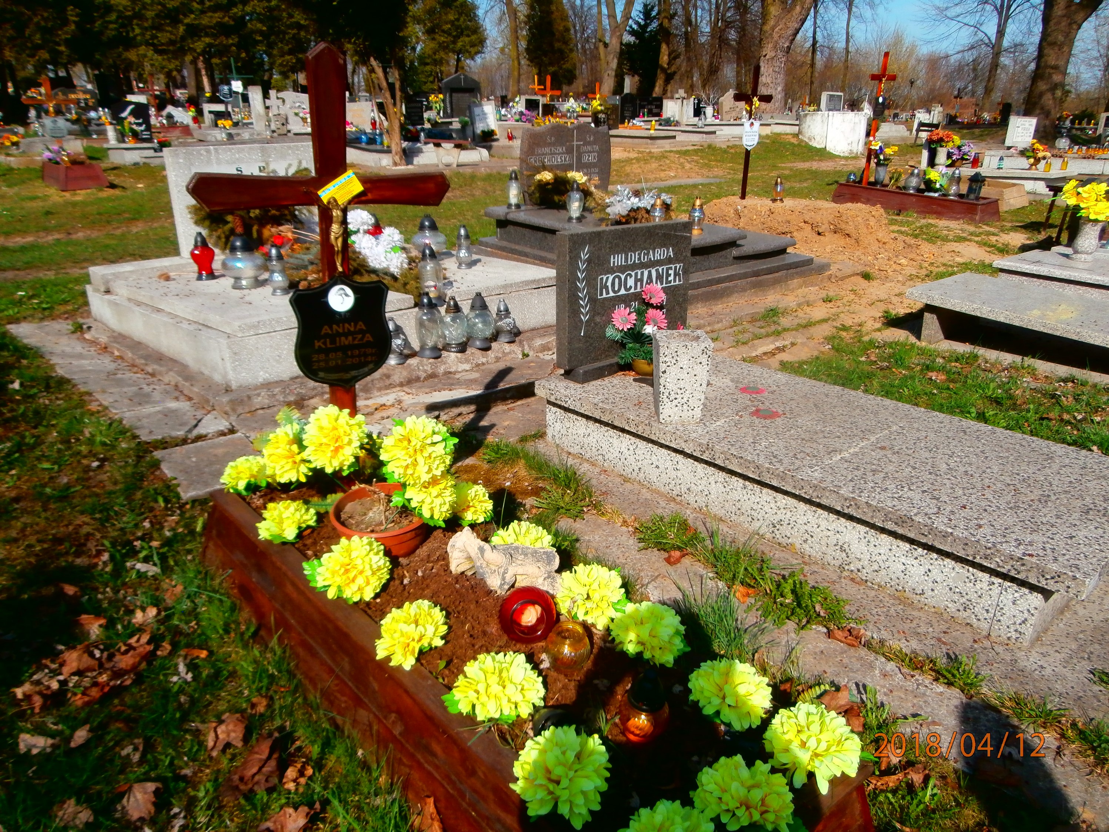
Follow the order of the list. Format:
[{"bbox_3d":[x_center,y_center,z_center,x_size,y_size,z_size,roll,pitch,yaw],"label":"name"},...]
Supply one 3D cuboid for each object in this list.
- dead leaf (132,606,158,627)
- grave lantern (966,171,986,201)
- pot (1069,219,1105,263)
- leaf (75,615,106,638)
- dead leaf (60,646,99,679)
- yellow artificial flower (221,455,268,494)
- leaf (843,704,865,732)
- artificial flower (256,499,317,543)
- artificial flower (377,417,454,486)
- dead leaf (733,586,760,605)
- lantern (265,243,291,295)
[{"bbox_3d":[-1.035,0.506,1.942,0.065,0.030,0.065,0,21,0],"label":"dead leaf"},{"bbox_3d":[3.915,-2.143,7.158,0.140,0.237,0.140,-18,27,-39],"label":"grave lantern"},{"bbox_3d":[3.370,-1.109,4.838,0.180,0.270,0.180,0,20,0],"label":"pot"},{"bbox_3d":[-1.102,0.502,1.830,0.078,0.035,0.075,0,21,0],"label":"leaf"},{"bbox_3d":[-1.071,0.554,1.735,0.085,0.050,0.090,-13,24,-31],"label":"dead leaf"},{"bbox_3d":[-0.892,0.168,2.208,0.130,0.110,0.125,0,20,0],"label":"yellow artificial flower"},{"bbox_3d":[0.613,0.620,1.580,0.046,0.040,0.050,11,23,24],"label":"leaf"},{"bbox_3d":[-0.678,0.266,1.945,0.152,0.095,0.145,0,21,0],"label":"artificial flower"},{"bbox_3d":[-0.353,0.086,1.940,0.168,0.155,0.130,-4,21,-10],"label":"artificial flower"},{"bbox_3d":[0.496,0.463,1.991,0.063,0.035,0.060,5,21,14],"label":"dead leaf"},{"bbox_3d":[-1.399,-0.741,3.880,0.112,0.250,0.112,-7,22,-19],"label":"lantern"}]

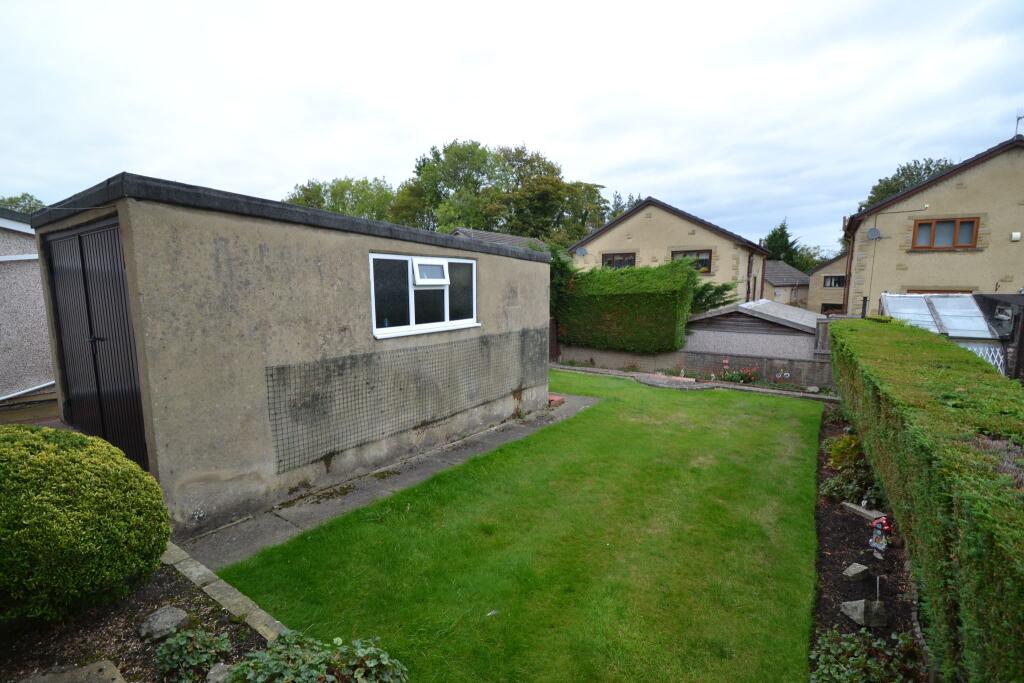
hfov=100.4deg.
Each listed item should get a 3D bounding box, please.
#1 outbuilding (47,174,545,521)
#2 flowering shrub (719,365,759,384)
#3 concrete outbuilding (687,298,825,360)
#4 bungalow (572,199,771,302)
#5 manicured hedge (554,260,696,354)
[{"bbox_3d":[-2.098,-0.148,6.270,2.840,2.760,6.070,4,8,33],"label":"outbuilding"},{"bbox_3d":[5.750,0.859,10.785,0.820,0.420,0.550,4,8,33],"label":"flowering shrub"},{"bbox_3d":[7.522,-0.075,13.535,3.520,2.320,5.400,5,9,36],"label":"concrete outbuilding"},{"bbox_3d":[9.045,-4.061,24.041,9.050,6.500,8.500,4,8,30],"label":"bungalow"},{"bbox_3d":[3.526,-1.046,13.407,3.770,2.700,1.600,4,8,33],"label":"manicured hedge"}]

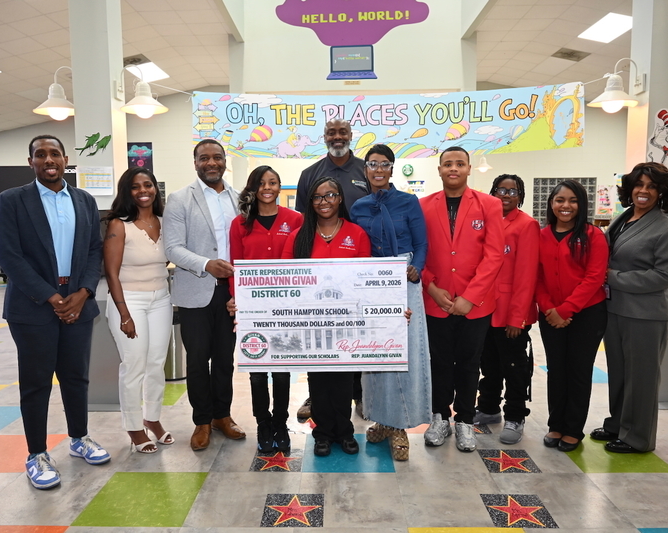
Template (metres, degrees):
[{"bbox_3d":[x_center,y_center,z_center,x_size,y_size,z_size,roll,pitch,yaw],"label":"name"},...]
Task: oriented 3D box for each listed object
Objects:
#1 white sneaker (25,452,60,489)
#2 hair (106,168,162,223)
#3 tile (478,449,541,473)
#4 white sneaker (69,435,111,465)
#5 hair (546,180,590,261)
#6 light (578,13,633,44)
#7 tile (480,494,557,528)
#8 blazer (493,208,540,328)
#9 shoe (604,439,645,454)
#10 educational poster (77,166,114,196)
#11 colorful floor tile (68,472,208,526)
[{"bbox_3d":[-1.469,1.015,2.687,0.112,0.120,0.295,-5,7,-44],"label":"white sneaker"},{"bbox_3d":[-1.153,-0.412,3.069,0.340,0.320,0.250,-2,6,-17],"label":"hair"},{"bbox_3d":[0.962,1.067,2.938,0.273,0.010,0.276,0,6,1],"label":"tile"},{"bbox_3d":[-1.340,0.991,2.930,0.295,0.120,0.112,3,6,30],"label":"white sneaker"},{"bbox_3d":[1.315,-0.258,2.990,0.240,0.440,0.250,2,6,24],"label":"hair"},{"bbox_3d":[4.720,-4.060,9.130,0.600,0.080,1.200,12,6,0],"label":"light"},{"bbox_3d":[0.795,1.054,2.304,0.260,0.006,0.260,0,5,1],"label":"tile"},{"bbox_3d":[1.040,0.009,3.195,0.430,0.700,0.300,3,6,32],"label":"blazer"},{"bbox_3d":[1.699,1.010,3.079,0.250,0.090,0.092,-1,6,-4],"label":"shoe"},{"bbox_3d":[-1.834,-0.654,4.100,0.285,0.220,0.008,0,5,1],"label":"educational poster"},{"bbox_3d":[-0.852,1.048,2.425,0.463,0.007,0.463,0,5,1],"label":"colorful floor tile"}]

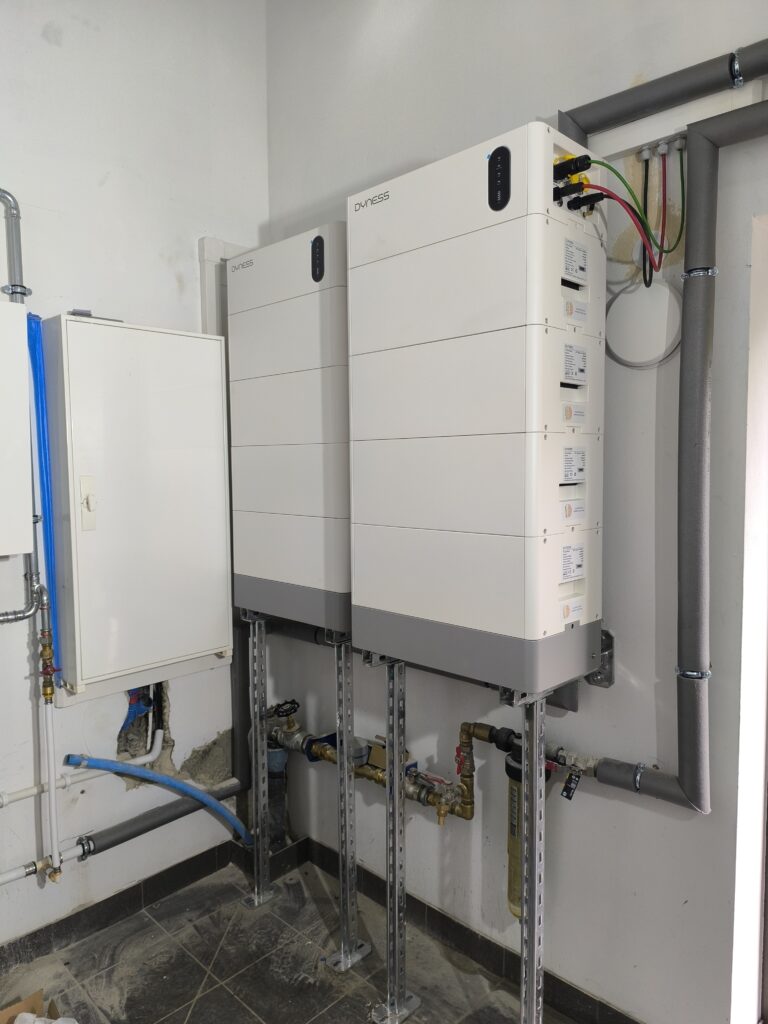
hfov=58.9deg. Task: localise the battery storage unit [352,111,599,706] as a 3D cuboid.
[{"bbox_3d":[0.210,-0.219,1.715,0.589,1.183,0.291,3,6,44],"label":"battery storage unit"}]

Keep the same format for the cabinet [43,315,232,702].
[{"bbox_3d":[-0.799,-0.024,2.279,0.155,1.147,0.551,3,6,44],"label":"cabinet"}]

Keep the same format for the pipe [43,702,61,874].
[{"bbox_3d":[-1.020,0.849,2.094,0.022,0.535,0.022,3,6,44],"label":"pipe"}]

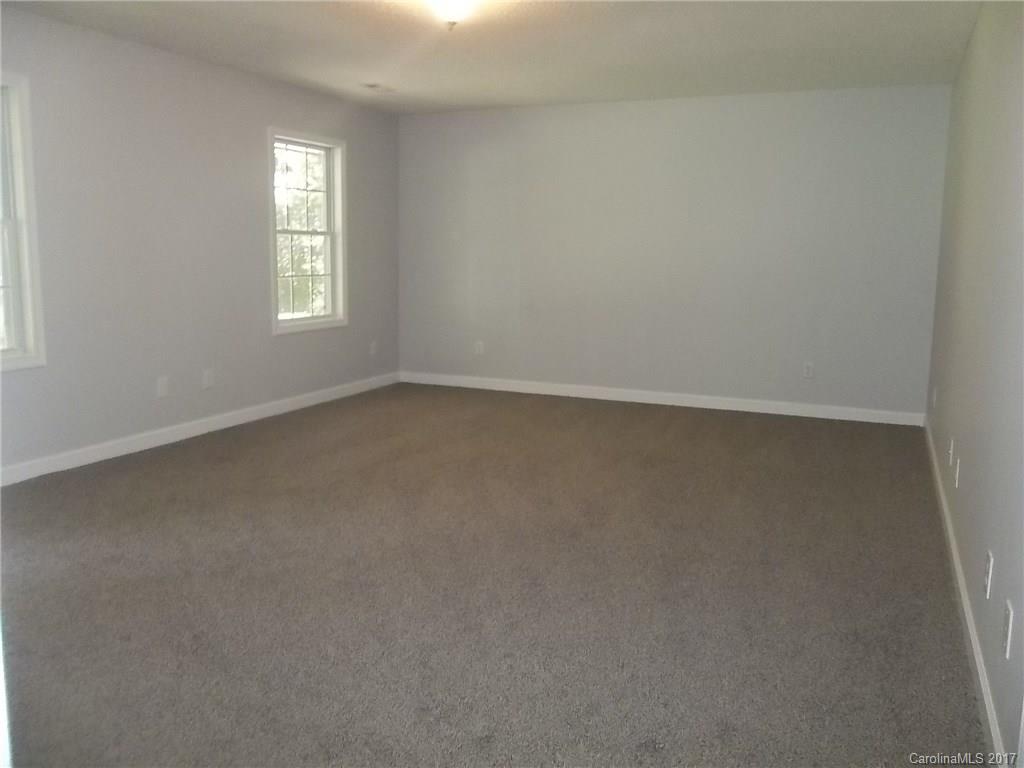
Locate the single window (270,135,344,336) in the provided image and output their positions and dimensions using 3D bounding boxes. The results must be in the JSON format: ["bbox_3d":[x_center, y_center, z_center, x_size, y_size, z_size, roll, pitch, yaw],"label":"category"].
[{"bbox_3d":[-1.577,-1.166,6.228,0.080,1.490,0.930,5,10,24],"label":"single window"}]

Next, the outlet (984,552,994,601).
[{"bbox_3d":[1.312,0.527,2.200,0.010,0.116,0.072,5,10,24],"label":"outlet"}]

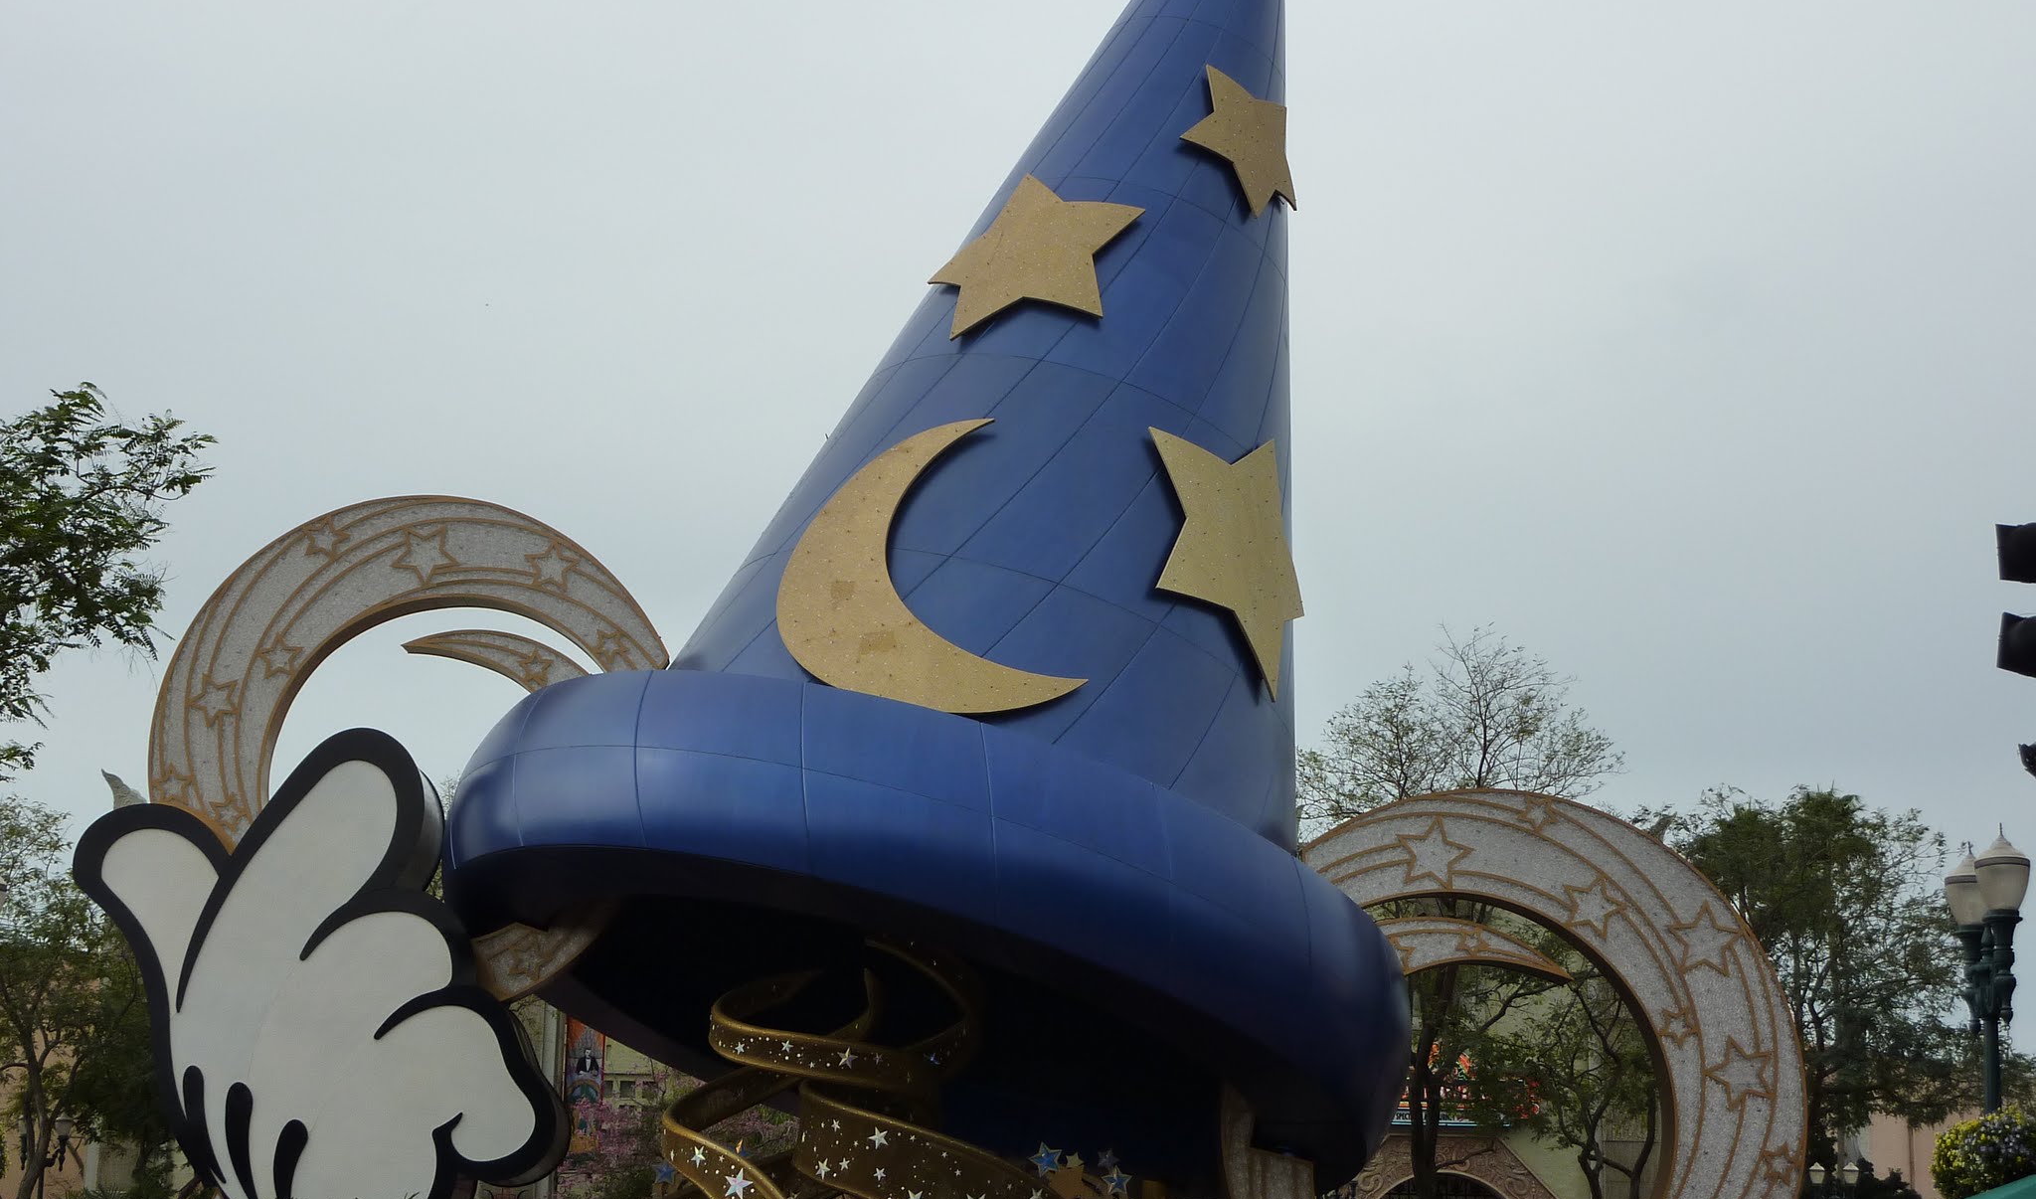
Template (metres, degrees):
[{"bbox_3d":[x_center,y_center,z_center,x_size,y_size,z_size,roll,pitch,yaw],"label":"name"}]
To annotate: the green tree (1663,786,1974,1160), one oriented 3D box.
[{"bbox_3d":[20.294,11.942,81.385,8.400,14.630,8.200,1,-12,0],"label":"green tree"}]

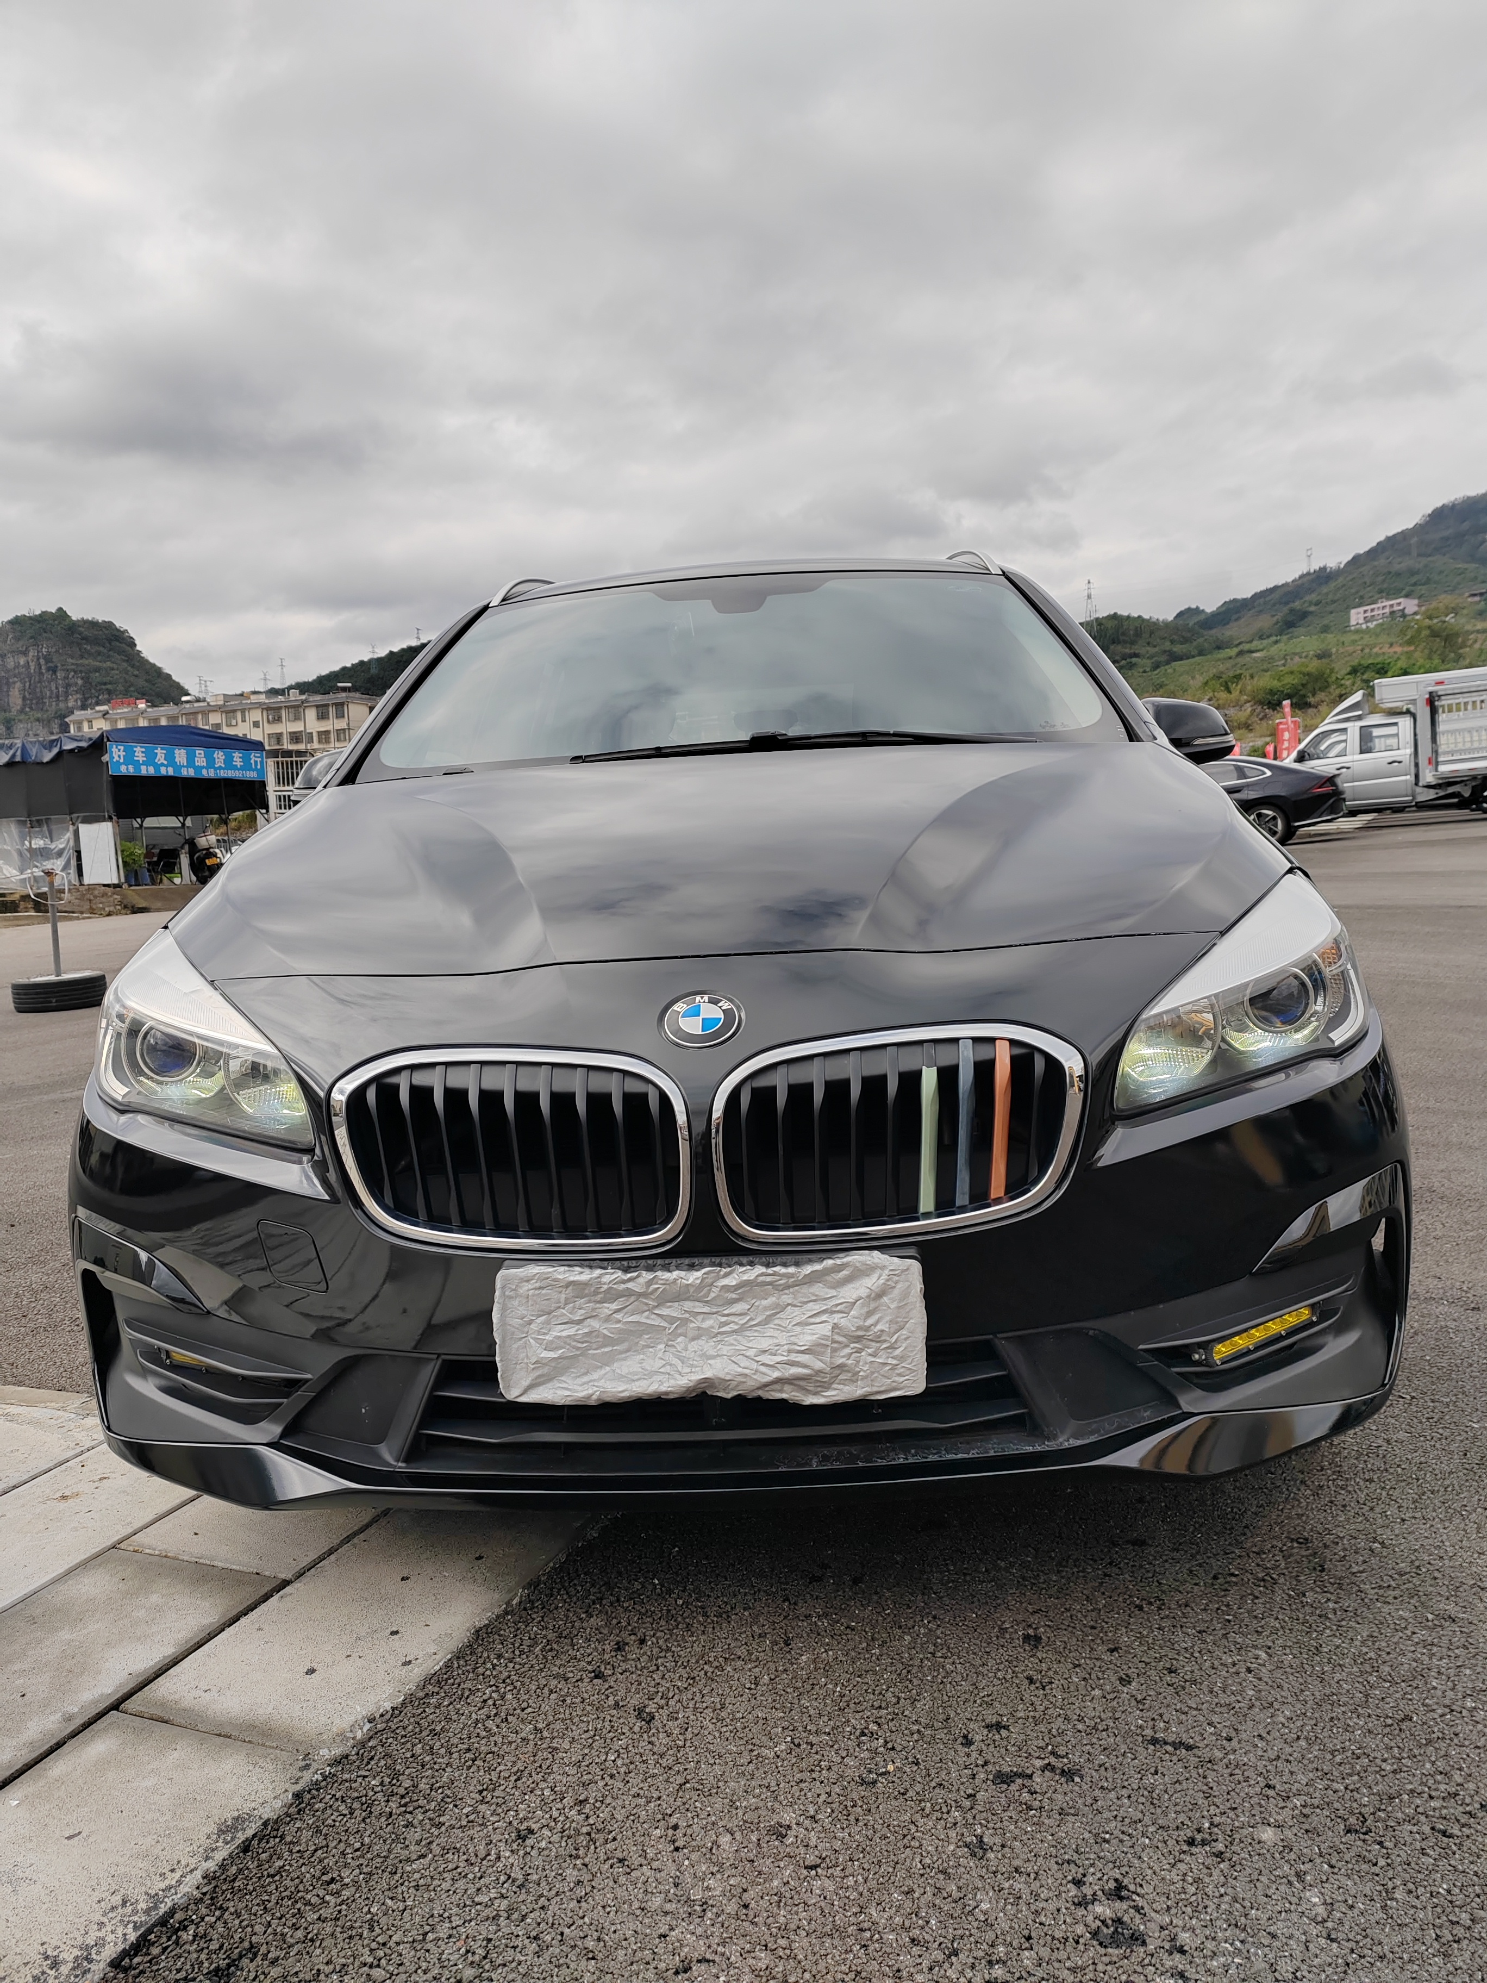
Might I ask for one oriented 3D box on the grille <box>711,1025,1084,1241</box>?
[{"bbox_3d":[0.166,0.146,1.651,0.385,0.205,0.075,-3,-2,-3],"label":"grille"}]

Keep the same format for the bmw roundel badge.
[{"bbox_3d":[-0.044,0.030,1.645,0.084,0.012,0.084,-3,45,3],"label":"bmw roundel badge"}]

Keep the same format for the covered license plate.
[{"bbox_3d":[-0.035,0.351,1.610,0.445,0.146,0.030,-3,8,3],"label":"covered license plate"}]

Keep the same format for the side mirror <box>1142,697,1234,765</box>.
[{"bbox_3d":[0.907,-0.533,3.188,0.210,0.150,0.130,-3,8,3],"label":"side mirror"}]

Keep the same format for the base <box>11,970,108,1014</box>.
[{"bbox_3d":[-4.203,0.014,9.500,0.585,0.185,0.585,-3,6,0],"label":"base"}]

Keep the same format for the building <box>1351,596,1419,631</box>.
[{"bbox_3d":[290.264,-170.723,700.000,9.000,8.500,36.000,-5,6,-17],"label":"building"}]

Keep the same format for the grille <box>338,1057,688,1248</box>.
[{"bbox_3d":[-0.251,0.165,1.674,0.385,0.205,0.075,-2,-2,9],"label":"grille"}]

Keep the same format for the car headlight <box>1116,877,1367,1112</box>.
[{"bbox_3d":[0.609,-0.014,1.900,0.370,0.240,0.390,-4,8,-5],"label":"car headlight"}]

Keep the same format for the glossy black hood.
[{"bbox_3d":[-0.028,-0.211,2.228,1.540,0.270,1.000,-3,8,3],"label":"glossy black hood"}]

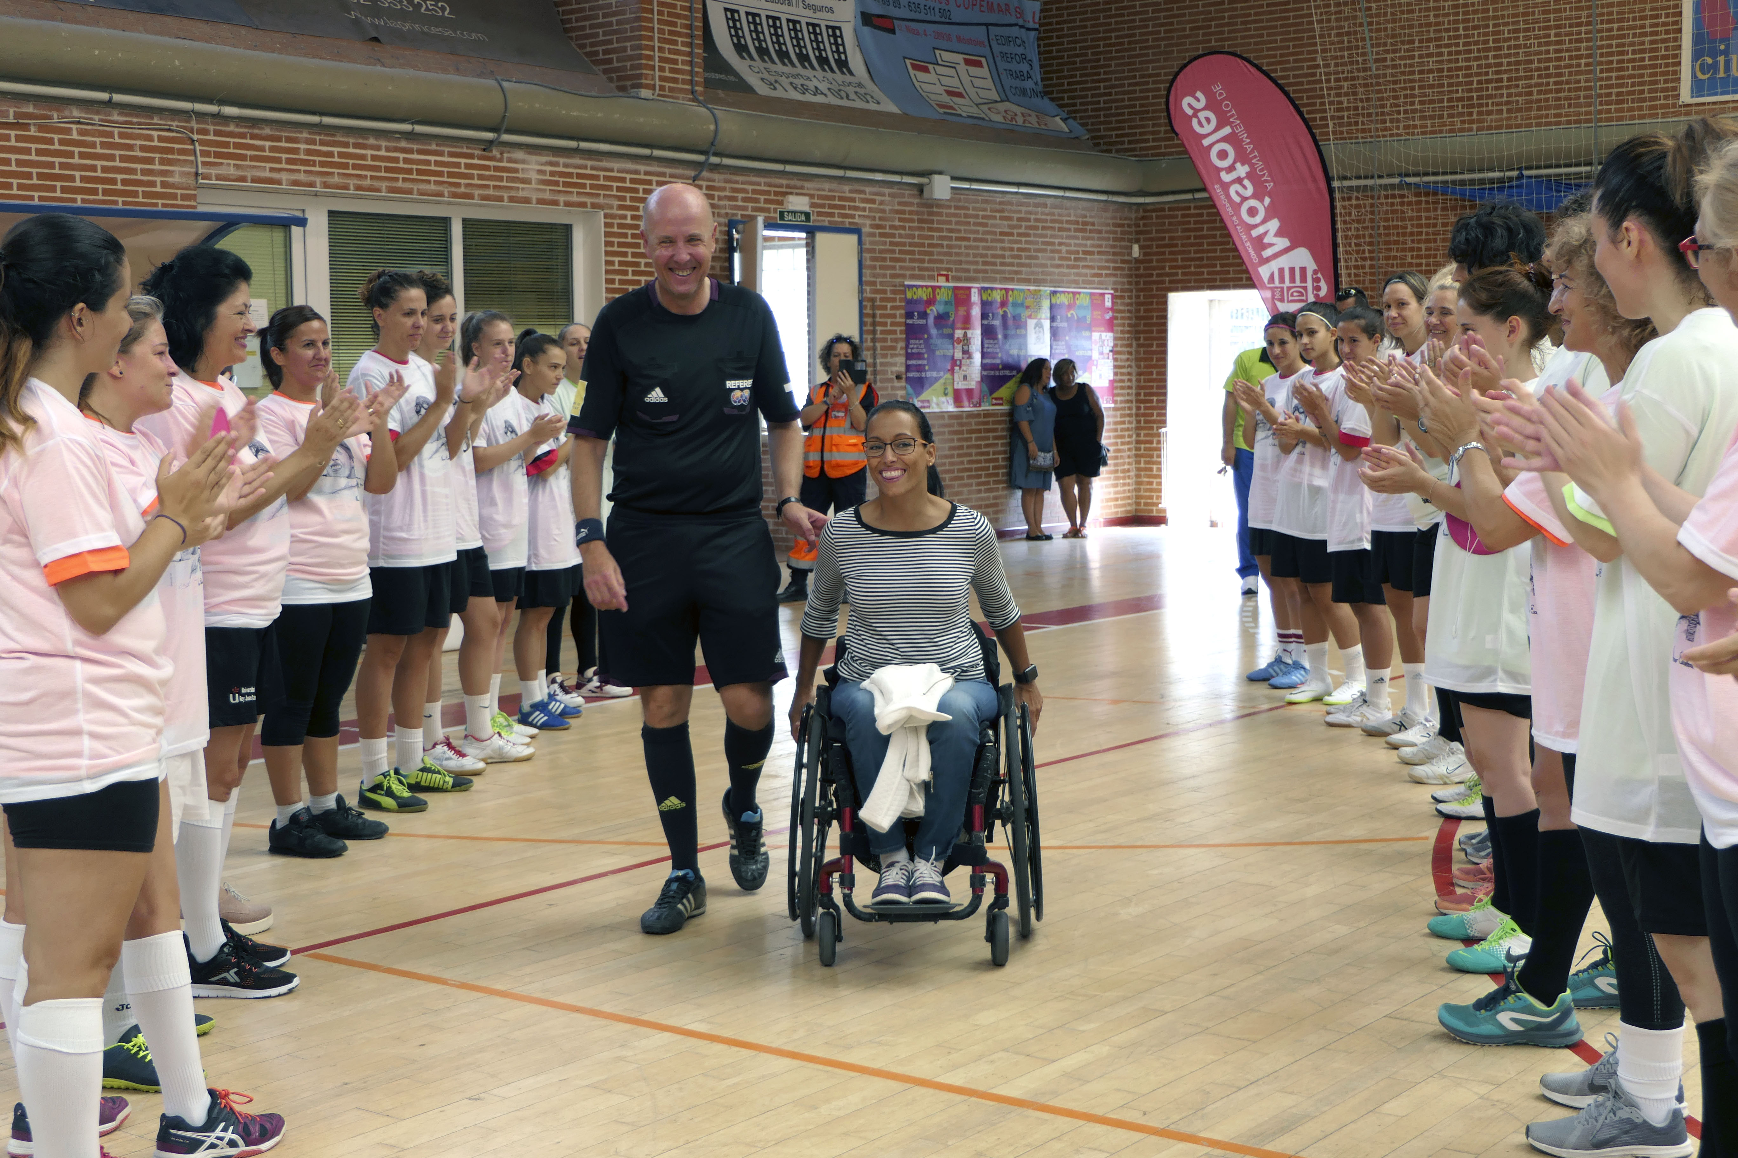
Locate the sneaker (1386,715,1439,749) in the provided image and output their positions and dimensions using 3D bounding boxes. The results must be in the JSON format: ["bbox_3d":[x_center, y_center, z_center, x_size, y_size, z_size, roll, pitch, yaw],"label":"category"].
[{"bbox_3d":[1.998,0.554,8.476,0.280,0.105,0.100,-4,6,-30],"label":"sneaker"}]

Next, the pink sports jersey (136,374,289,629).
[{"bbox_3d":[-1.482,-0.176,5.232,0.290,0.600,0.440,0,5,10],"label":"pink sports jersey"}]

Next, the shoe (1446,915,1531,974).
[{"bbox_3d":[1.449,0.827,5.264,0.275,0.115,0.100,0,5,10],"label":"shoe"}]

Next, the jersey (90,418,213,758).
[{"bbox_3d":[-1.531,0.011,4.780,0.320,0.700,0.470,1,6,18],"label":"jersey"}]

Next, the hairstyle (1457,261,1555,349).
[{"bbox_3d":[1.417,-0.610,5.150,0.215,0.200,0.170,0,5,14],"label":"hairstyle"}]

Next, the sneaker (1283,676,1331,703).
[{"bbox_3d":[1.825,0.455,9.609,0.275,0.105,0.100,-4,6,-33],"label":"sneaker"}]

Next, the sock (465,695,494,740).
[{"bbox_3d":[-1.407,0.509,8.357,0.110,0.180,0.090,-1,5,-5],"label":"sock"}]

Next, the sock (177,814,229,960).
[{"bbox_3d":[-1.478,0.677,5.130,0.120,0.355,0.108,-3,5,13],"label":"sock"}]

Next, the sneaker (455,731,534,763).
[{"bbox_3d":[-1.330,0.600,8.331,0.263,0.110,0.100,-2,5,-17],"label":"sneaker"}]

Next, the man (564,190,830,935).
[{"bbox_3d":[-0.426,-0.061,5.747,0.620,1.825,0.550,0,5,0],"label":"man"}]

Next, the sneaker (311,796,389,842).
[{"bbox_3d":[-1.569,0.722,6.985,0.265,0.112,0.100,1,5,12],"label":"sneaker"}]

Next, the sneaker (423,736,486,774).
[{"bbox_3d":[-1.445,0.623,8.052,0.266,0.110,0.098,2,6,20],"label":"sneaker"}]

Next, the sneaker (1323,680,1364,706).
[{"bbox_3d":[1.984,0.462,9.621,0.262,0.105,0.097,-4,6,-33],"label":"sneaker"}]

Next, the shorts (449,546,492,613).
[{"bbox_3d":[-1.482,-0.062,8.200,0.290,0.400,0.360,1,5,15],"label":"shorts"}]

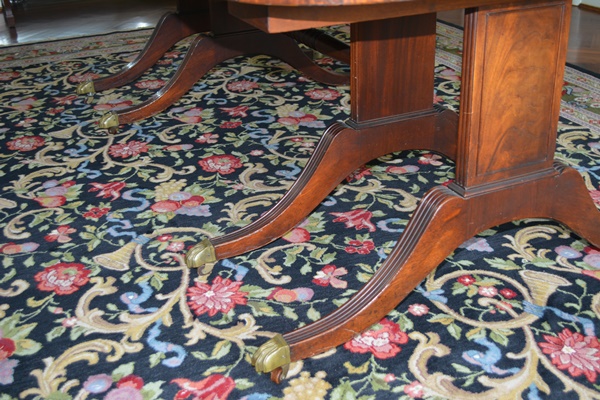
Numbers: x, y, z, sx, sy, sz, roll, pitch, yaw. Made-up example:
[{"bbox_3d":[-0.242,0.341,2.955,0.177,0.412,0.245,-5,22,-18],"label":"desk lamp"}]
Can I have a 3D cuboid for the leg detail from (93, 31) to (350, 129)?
[{"bbox_3d":[-0.200,-0.460,2.634,1.038,0.310,0.055,-13,28,-21],"label":"leg detail"}]

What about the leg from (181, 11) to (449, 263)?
[{"bbox_3d":[0.214,-0.220,1.724,1.038,0.634,0.055,-13,28,-21],"label":"leg"}]

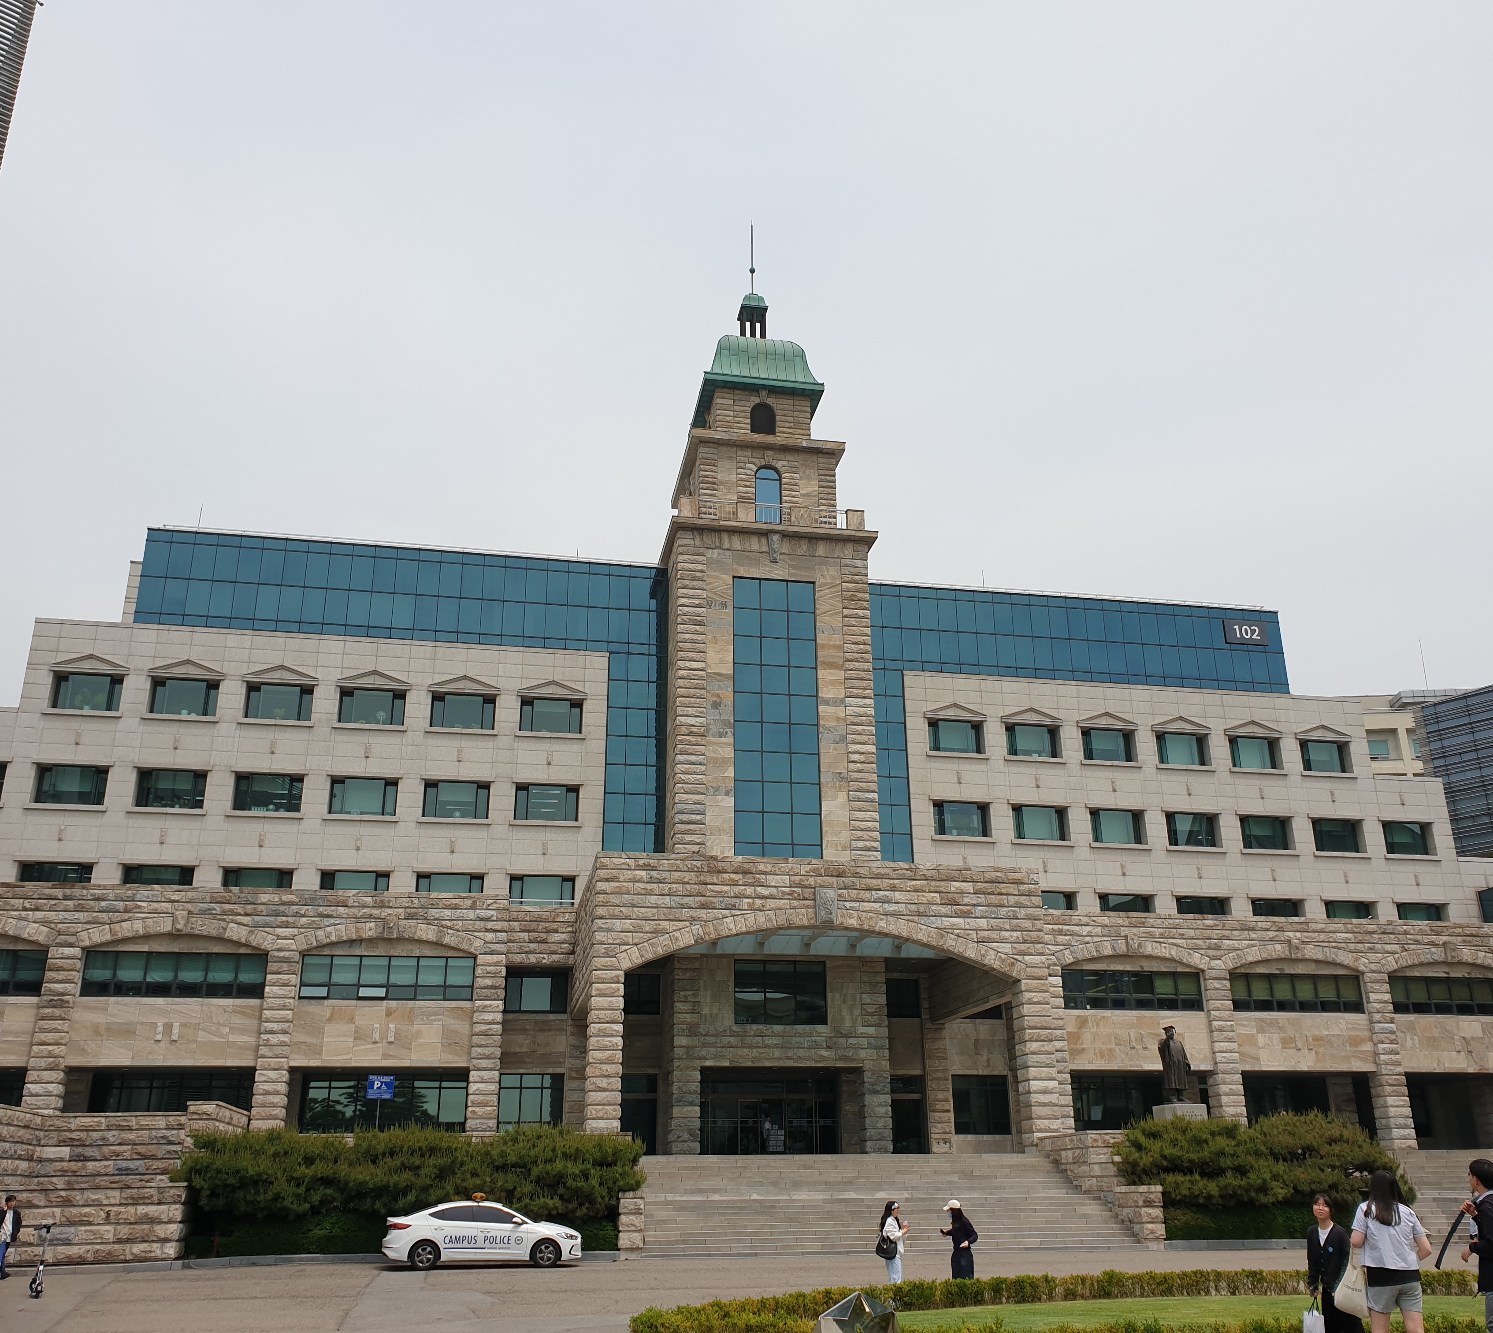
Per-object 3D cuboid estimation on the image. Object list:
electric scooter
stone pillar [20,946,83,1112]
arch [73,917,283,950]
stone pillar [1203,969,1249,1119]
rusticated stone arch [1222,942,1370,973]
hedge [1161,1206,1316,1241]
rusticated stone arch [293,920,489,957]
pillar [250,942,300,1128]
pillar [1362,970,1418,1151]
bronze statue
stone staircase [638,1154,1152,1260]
[{"bbox_3d":[-12.412,10.476,23.512,0.470,1.150,1.050,11,-23,-29],"label":"electric scooter"},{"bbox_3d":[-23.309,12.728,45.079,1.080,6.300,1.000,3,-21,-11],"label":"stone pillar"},{"bbox_3d":[-19.809,9.387,46.785,6.850,1.220,0.600,3,-21,-11],"label":"arch"},{"bbox_3d":[18.557,15.257,52.112,1.040,6.600,0.950,3,-21,-10],"label":"stone pillar"},{"bbox_3d":[21.760,11.609,53.145,6.480,1.220,0.600,3,-20,-11],"label":"rusticated stone arch"},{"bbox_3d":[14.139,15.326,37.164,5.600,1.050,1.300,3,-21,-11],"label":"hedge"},{"bbox_3d":[-12.666,9.731,47.639,6.653,1.405,0.700,3,-21,-10],"label":"rusticated stone arch"},{"bbox_3d":[-15.815,12.637,44.818,1.040,6.120,1.000,3,-20,-11],"label":"pillar"},{"bbox_3d":[25.296,15.566,52.813,1.020,6.580,1.000,3,-20,-11],"label":"pillar"},{"bbox_3d":[14.118,13.078,43.954,1.060,2.487,0.800,3,-21,-10],"label":"bronze statue"},{"bbox_3d":[3.307,14.872,37.280,13.140,2.460,6.800,3,-21,-10],"label":"stone staircase"}]

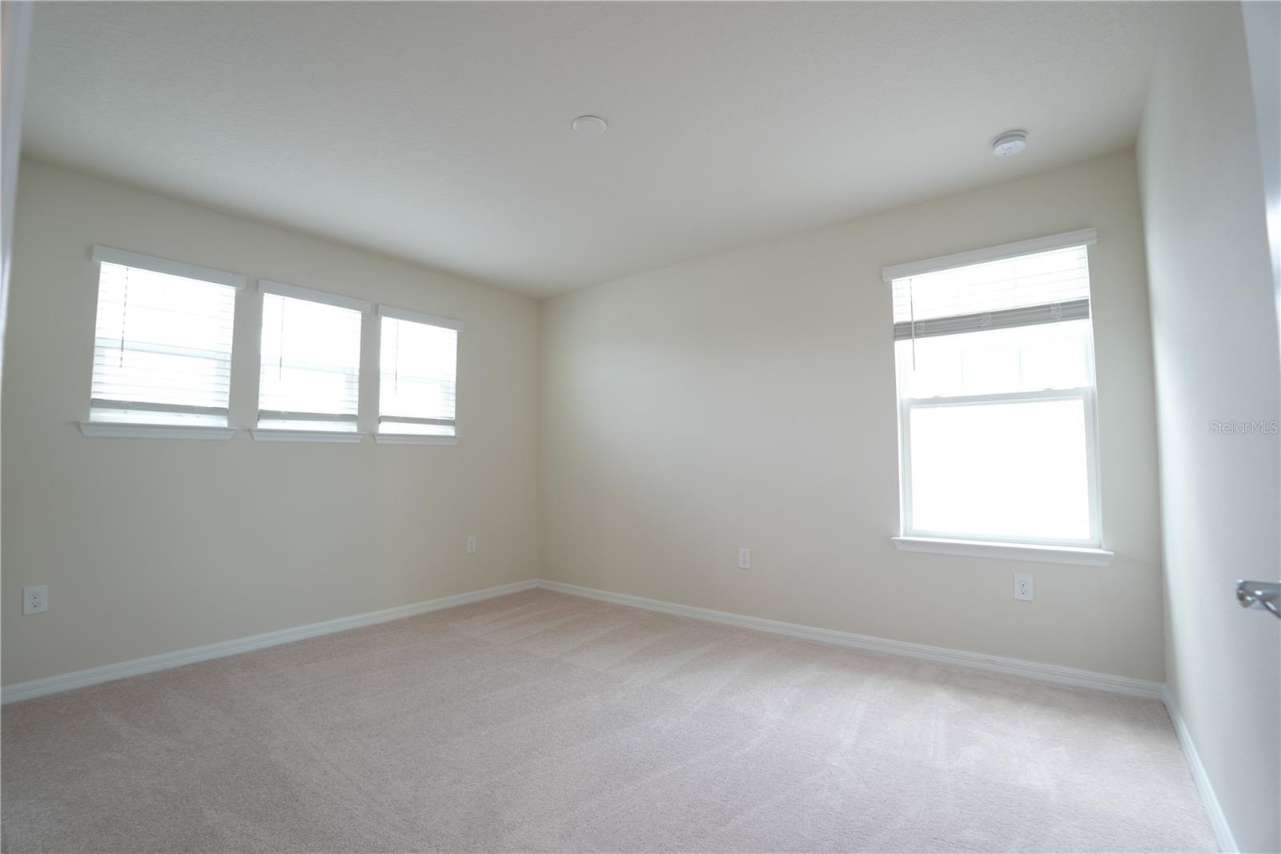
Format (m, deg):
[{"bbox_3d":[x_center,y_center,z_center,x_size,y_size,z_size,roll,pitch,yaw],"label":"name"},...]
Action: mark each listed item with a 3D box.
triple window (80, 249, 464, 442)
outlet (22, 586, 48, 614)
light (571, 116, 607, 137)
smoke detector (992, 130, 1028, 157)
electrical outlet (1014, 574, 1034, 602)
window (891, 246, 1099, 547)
[{"bbox_3d":[-2.011,-0.386,3.278,0.100,0.869,1.895,-4,-5,42],"label":"triple window"},{"bbox_3d":[-2.717,0.774,2.396,0.012,0.116,0.073,-4,-5,42],"label":"outlet"},{"bbox_3d":[-0.211,-1.256,2.233,0.146,0.012,0.146,0,-4,0],"label":"light"},{"bbox_3d":[1.621,-1.242,2.345,0.135,0.045,0.135,-3,-5,35],"label":"smoke detector"},{"bbox_3d":[1.840,0.769,2.562,0.074,0.118,0.012,-3,-5,35],"label":"electrical outlet"},{"bbox_3d":[1.756,-0.148,2.722,0.820,1.429,0.100,-3,-5,35],"label":"window"}]

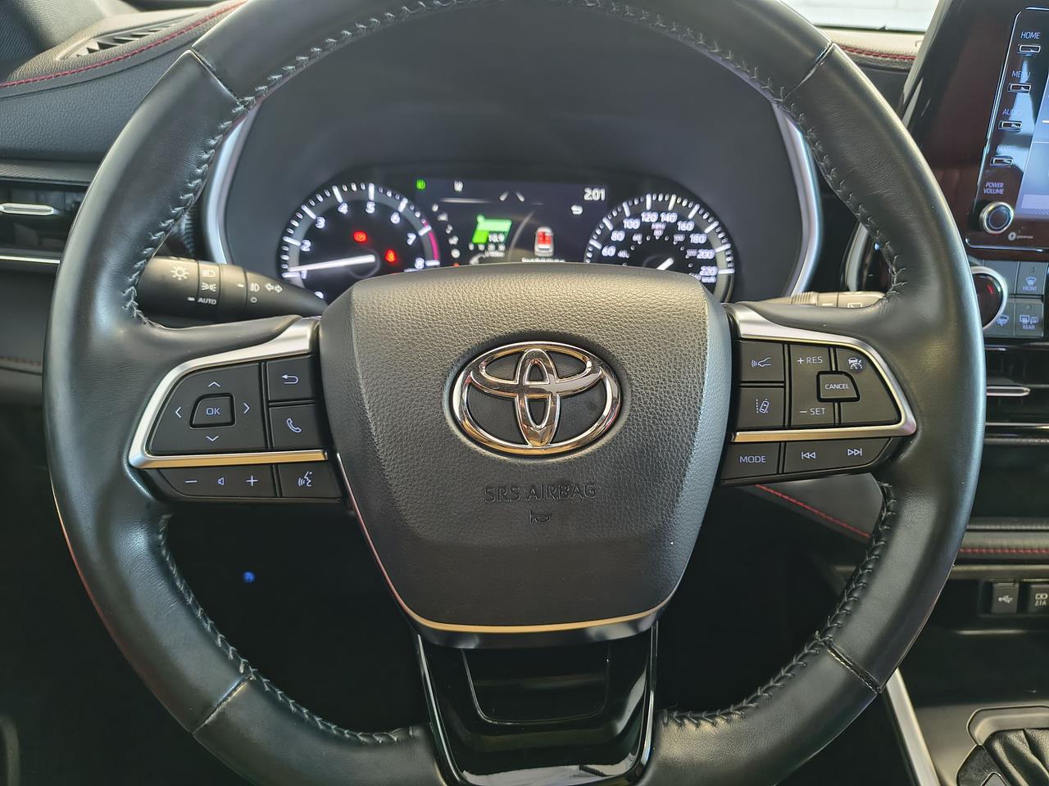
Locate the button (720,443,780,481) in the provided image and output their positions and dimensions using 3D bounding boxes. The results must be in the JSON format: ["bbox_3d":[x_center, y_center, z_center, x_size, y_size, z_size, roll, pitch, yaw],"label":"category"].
[{"bbox_3d":[0.097,0.029,0.317,0.026,0.015,0.007,-2,-1,2],"label":"button"}]

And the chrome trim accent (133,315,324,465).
[{"bbox_3d":[-0.120,-0.002,0.299,0.076,0.063,0.020,-2,-1,-10],"label":"chrome trim accent"}]

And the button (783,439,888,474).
[{"bbox_3d":[0.134,0.027,0.316,0.047,0.013,0.007,-2,-1,2],"label":"button"}]

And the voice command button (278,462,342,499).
[{"bbox_3d":[-0.089,0.037,0.305,0.025,0.015,0.007,-2,-1,-10],"label":"voice command button"}]

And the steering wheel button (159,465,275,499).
[{"bbox_3d":[-0.125,0.037,0.299,0.046,0.014,0.007,-2,-1,-10],"label":"steering wheel button"}]

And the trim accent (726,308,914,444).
[{"bbox_3d":[0.126,-0.011,0.315,0.076,0.063,0.020,-2,-1,2],"label":"trim accent"}]

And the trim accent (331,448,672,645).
[{"bbox_3d":[0.005,0.065,0.310,0.166,0.087,0.022,-2,-1,-4],"label":"trim accent"}]

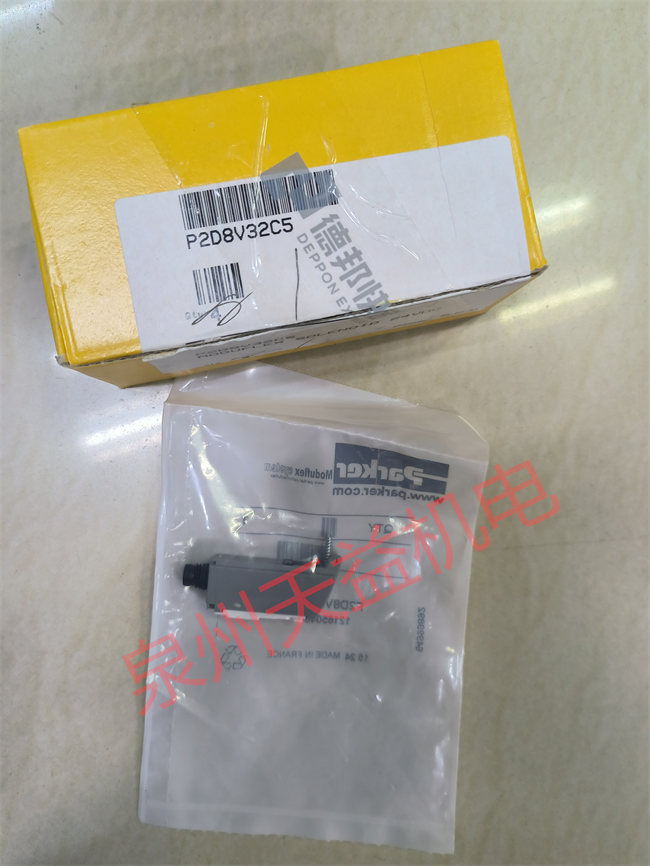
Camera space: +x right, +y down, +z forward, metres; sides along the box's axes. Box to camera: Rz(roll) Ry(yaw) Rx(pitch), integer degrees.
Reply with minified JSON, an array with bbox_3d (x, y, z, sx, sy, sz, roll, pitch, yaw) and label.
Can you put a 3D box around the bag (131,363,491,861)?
[{"bbox_3d":[-0.003,0.056,0.210,0.104,0.022,0.148,5,88,-1],"label":"bag"}]

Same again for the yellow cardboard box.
[{"bbox_3d":[-0.013,-0.065,0.224,0.140,0.066,0.067,-11,88,-2],"label":"yellow cardboard box"}]

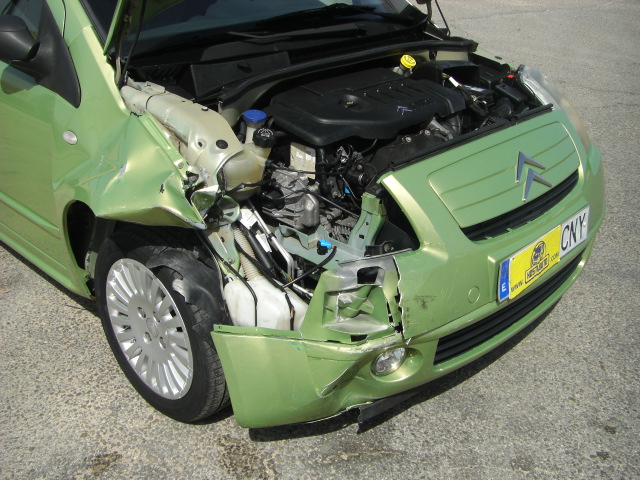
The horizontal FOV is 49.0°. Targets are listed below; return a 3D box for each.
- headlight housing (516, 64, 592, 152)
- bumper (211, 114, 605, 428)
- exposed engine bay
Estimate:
[{"bbox_3d":[0.796,-0.444,2.408,0.350,0.265,0.270,23,34,39],"label":"headlight housing"},{"bbox_3d":[0.457,-0.005,2.107,0.490,0.650,1.600,23,34,39],"label":"bumper"},{"bbox_3d":[0.165,-0.242,2.248,0.730,0.570,1.280,23,34,39],"label":"exposed engine bay"}]

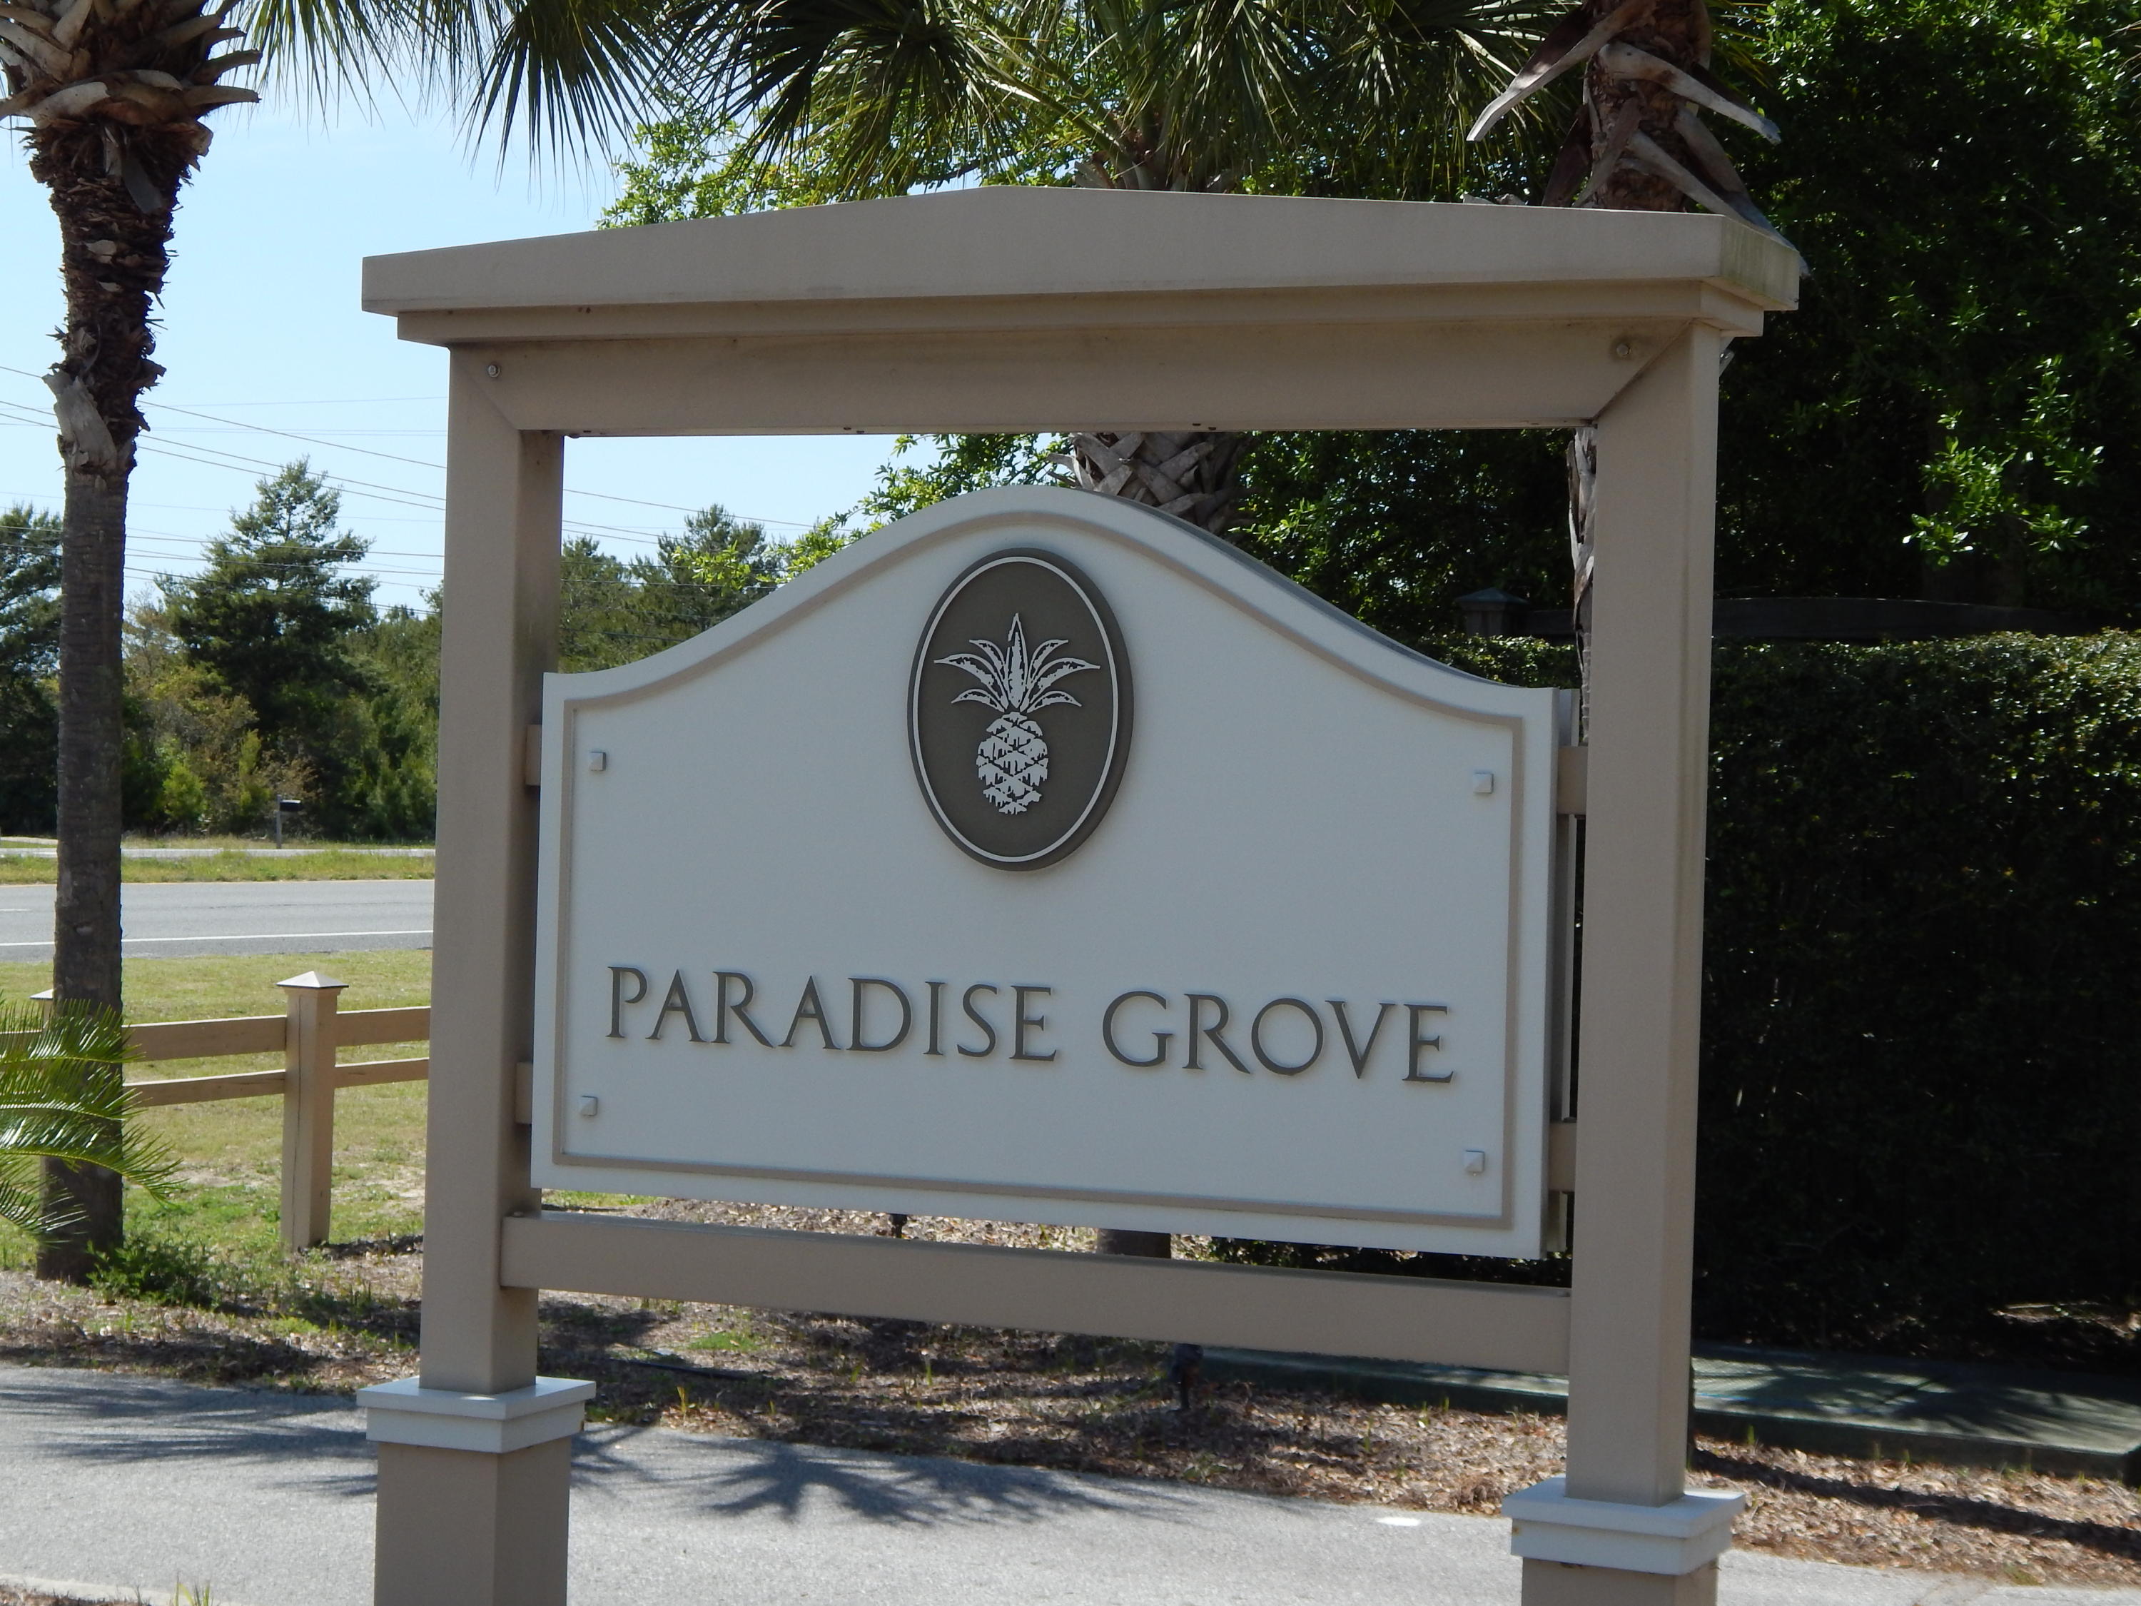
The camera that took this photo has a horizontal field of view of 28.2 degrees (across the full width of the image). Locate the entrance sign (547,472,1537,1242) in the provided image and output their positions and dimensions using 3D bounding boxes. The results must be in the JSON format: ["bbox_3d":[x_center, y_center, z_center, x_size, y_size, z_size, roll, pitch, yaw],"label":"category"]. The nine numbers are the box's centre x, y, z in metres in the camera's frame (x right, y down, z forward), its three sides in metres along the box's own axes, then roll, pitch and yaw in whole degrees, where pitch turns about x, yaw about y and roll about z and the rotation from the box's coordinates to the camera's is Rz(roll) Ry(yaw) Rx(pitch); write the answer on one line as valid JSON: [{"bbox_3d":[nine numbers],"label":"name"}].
[{"bbox_3d":[-0.093,0.105,8.475,2.190,1.452,0.070,2,0,23],"label":"entrance sign"}]

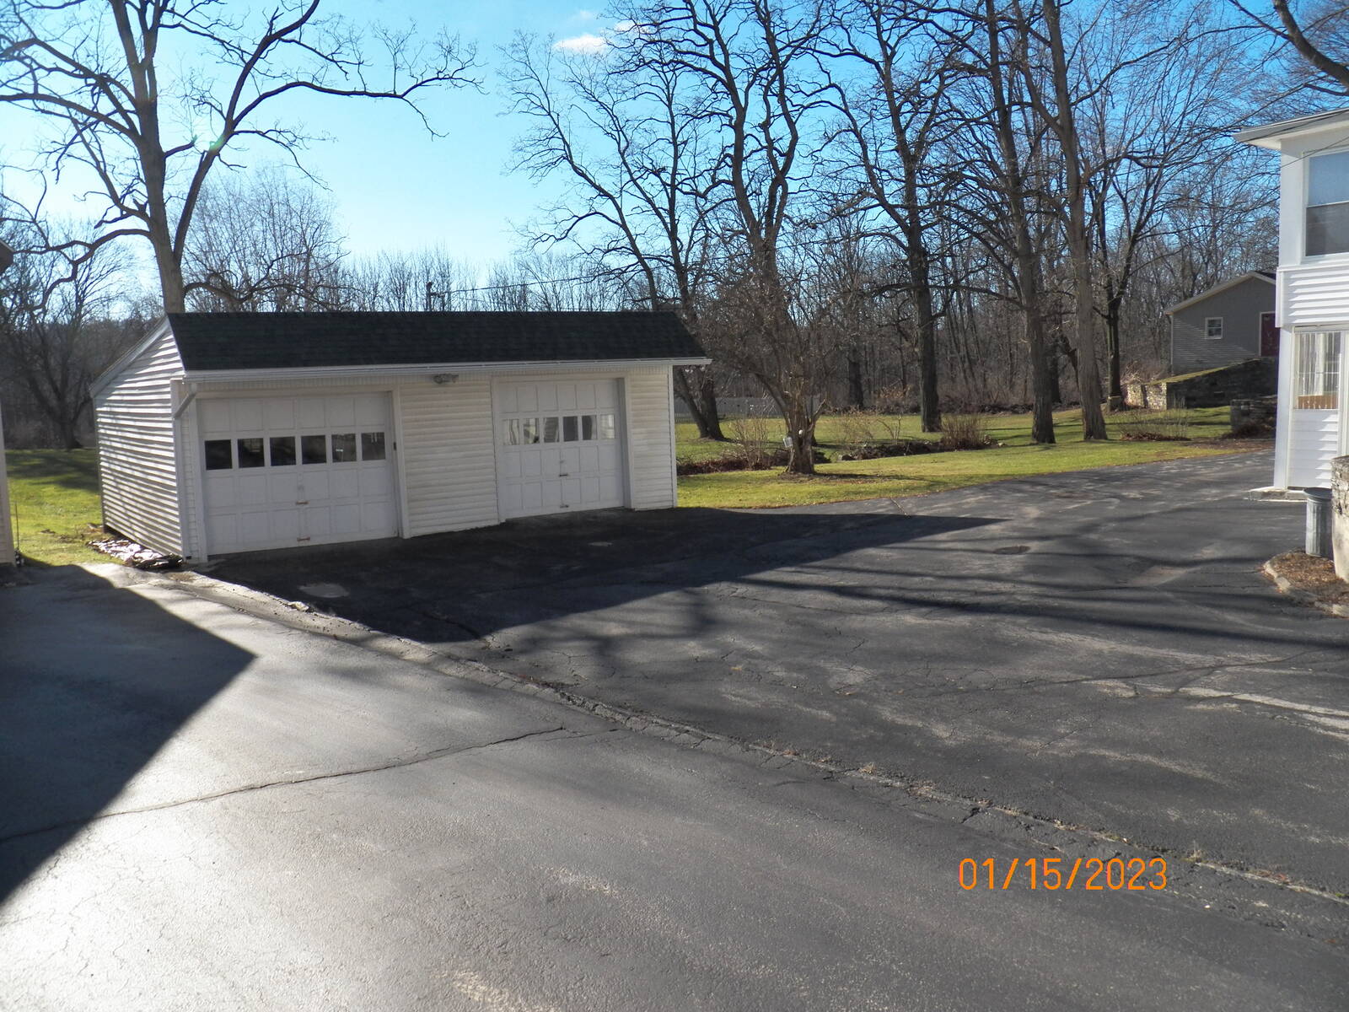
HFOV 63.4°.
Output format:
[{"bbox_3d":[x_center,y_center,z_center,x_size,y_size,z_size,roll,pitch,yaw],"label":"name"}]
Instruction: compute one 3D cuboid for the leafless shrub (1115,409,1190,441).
[{"bbox_3d":[13.703,-2.334,31.236,1.943,0.907,1.554,1,7,24],"label":"leafless shrub"}]

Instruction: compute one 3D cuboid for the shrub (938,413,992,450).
[{"bbox_3d":[8.140,-2.093,30.603,1.473,1.037,1.325,0,7,15],"label":"shrub"}]

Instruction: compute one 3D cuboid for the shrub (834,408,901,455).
[{"bbox_3d":[5.668,-2.261,31.865,1.919,1.296,1.632,-1,7,10],"label":"shrub"}]

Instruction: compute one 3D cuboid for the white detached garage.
[{"bbox_3d":[-5.064,-1.498,19.510,8.465,3.350,7.800,-7,8,-35],"label":"white detached garage"}]

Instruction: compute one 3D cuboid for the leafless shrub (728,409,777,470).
[{"bbox_3d":[1.918,-1.676,27.144,1.220,1.499,1.159,-2,7,4],"label":"leafless shrub"}]

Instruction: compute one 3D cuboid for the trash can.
[{"bbox_3d":[6.991,0.188,11.600,0.540,0.680,0.540,2,8,31],"label":"trash can"}]

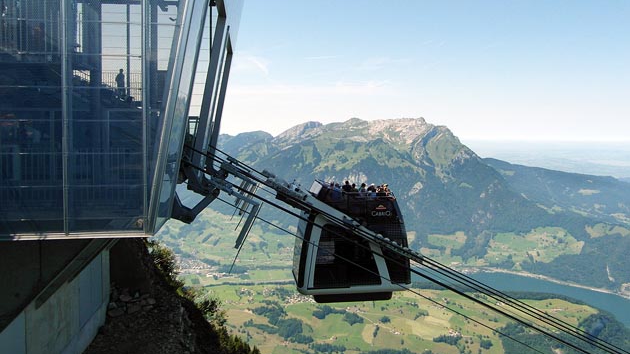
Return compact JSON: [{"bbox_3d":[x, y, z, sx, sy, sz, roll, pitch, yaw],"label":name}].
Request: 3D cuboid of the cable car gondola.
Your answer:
[{"bbox_3d":[1.580,2.890,21.600,5.050,5.100,2.750,-1,6,-9],"label":"cable car gondola"}]

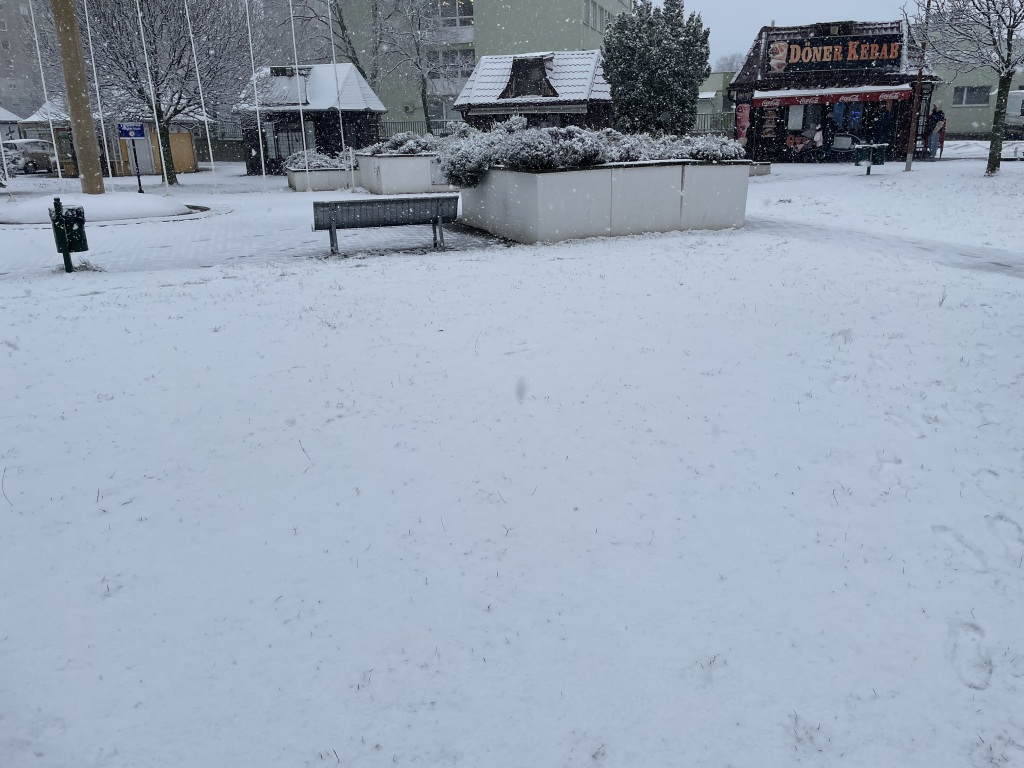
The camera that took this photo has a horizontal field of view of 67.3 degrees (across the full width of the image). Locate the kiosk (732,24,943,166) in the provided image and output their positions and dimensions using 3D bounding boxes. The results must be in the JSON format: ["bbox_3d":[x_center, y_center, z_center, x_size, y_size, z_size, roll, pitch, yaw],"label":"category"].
[{"bbox_3d":[10.908,-10.022,26.687,6.400,4.450,3.900,4,19,17],"label":"kiosk"}]

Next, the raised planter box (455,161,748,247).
[{"bbox_3d":[1.493,-3.328,13.484,3.650,1.030,3.800,-7,19,-17],"label":"raised planter box"}]

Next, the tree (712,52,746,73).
[{"bbox_3d":[19.193,-25.544,67.899,5.500,8.200,5.500,4,19,15],"label":"tree"}]

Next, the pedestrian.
[{"bbox_3d":[13.813,-8.171,25.113,0.550,1.740,0.550,-6,19,-14],"label":"pedestrian"}]

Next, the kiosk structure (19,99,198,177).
[{"bbox_3d":[-17.774,-11.037,34.677,7.600,3.200,3.800,-11,21,-26],"label":"kiosk structure"}]

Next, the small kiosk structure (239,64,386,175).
[{"bbox_3d":[-8.784,-11.505,33.516,6.300,4.400,3.600,3,19,13],"label":"small kiosk structure"}]

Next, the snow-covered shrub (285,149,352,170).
[{"bbox_3d":[-5.800,-7.006,23.899,2.100,0.700,1.600,-5,19,-11],"label":"snow-covered shrub"}]

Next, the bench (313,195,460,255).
[{"bbox_3d":[-1.786,-2.356,11.202,2.050,0.760,0.620,-4,18,-7],"label":"bench"}]

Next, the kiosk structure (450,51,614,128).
[{"bbox_3d":[1.232,-10.993,31.133,6.700,4.450,3.600,4,19,15],"label":"kiosk structure"}]

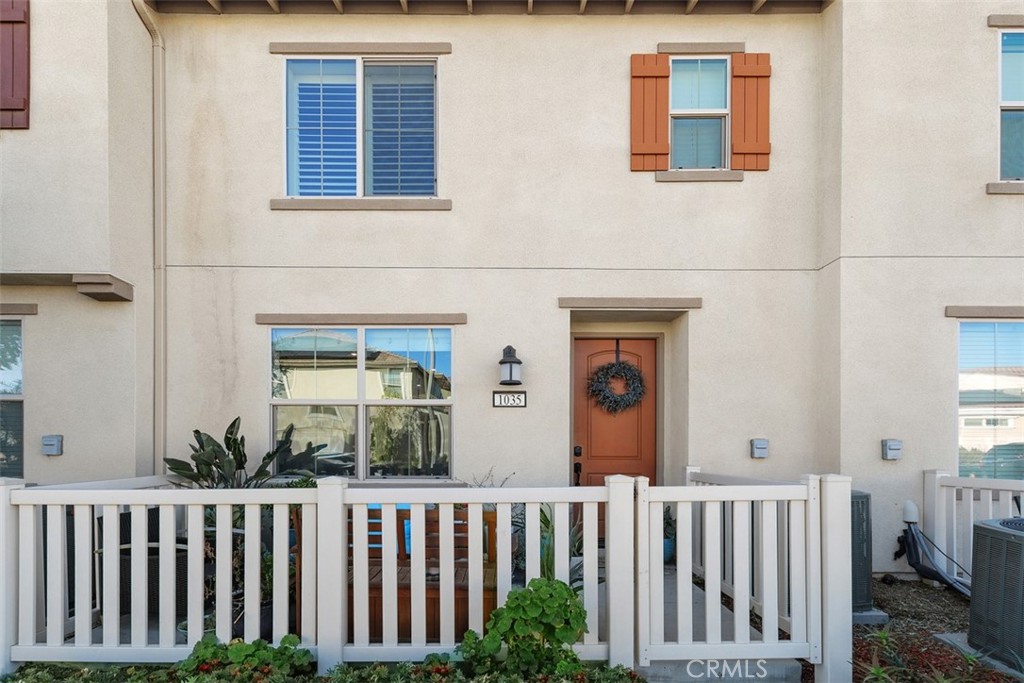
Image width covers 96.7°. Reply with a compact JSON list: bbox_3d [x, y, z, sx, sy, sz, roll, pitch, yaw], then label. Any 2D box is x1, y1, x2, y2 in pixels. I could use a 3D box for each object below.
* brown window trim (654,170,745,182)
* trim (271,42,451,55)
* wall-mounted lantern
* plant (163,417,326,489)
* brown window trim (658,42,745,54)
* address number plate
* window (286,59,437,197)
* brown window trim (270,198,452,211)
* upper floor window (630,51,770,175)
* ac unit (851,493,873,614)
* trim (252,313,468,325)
[{"bbox_3d":[1.832,-1.612,4.440,0.859,0.107,0.070,0,0,0],"label":"brown window trim"},{"bbox_3d":[-1.474,-2.858,4.440,1.777,0.115,0.070,0,0,0],"label":"trim"},{"bbox_3d":[-0.011,0.230,4.360,0.223,0.383,0.220,0,0,0],"label":"wall-mounted lantern"},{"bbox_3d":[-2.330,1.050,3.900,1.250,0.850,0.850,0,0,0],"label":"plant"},{"bbox_3d":[1.850,-2.860,4.440,0.852,0.107,0.070,0,0,0],"label":"brown window trim"},{"bbox_3d":[-0.021,0.568,4.460,0.331,0.163,0.030,0,0,0],"label":"address number plate"},{"bbox_3d":[-1.491,-2.116,4.500,1.508,1.384,0.100,0,0,0],"label":"window"},{"bbox_3d":[-1.469,-1.329,4.440,1.768,0.107,0.070,0,0,0],"label":"brown window trim"},{"bbox_3d":[1.856,-2.249,4.470,1.375,1.179,0.100,0,0,0],"label":"upper floor window"},{"bbox_3d":[2.130,1.470,3.400,0.680,0.830,0.680,0,0,0],"label":"ac unit"},{"bbox_3d":[-1.466,-0.220,4.440,2.073,0.107,0.070,0,0,0],"label":"trim"}]

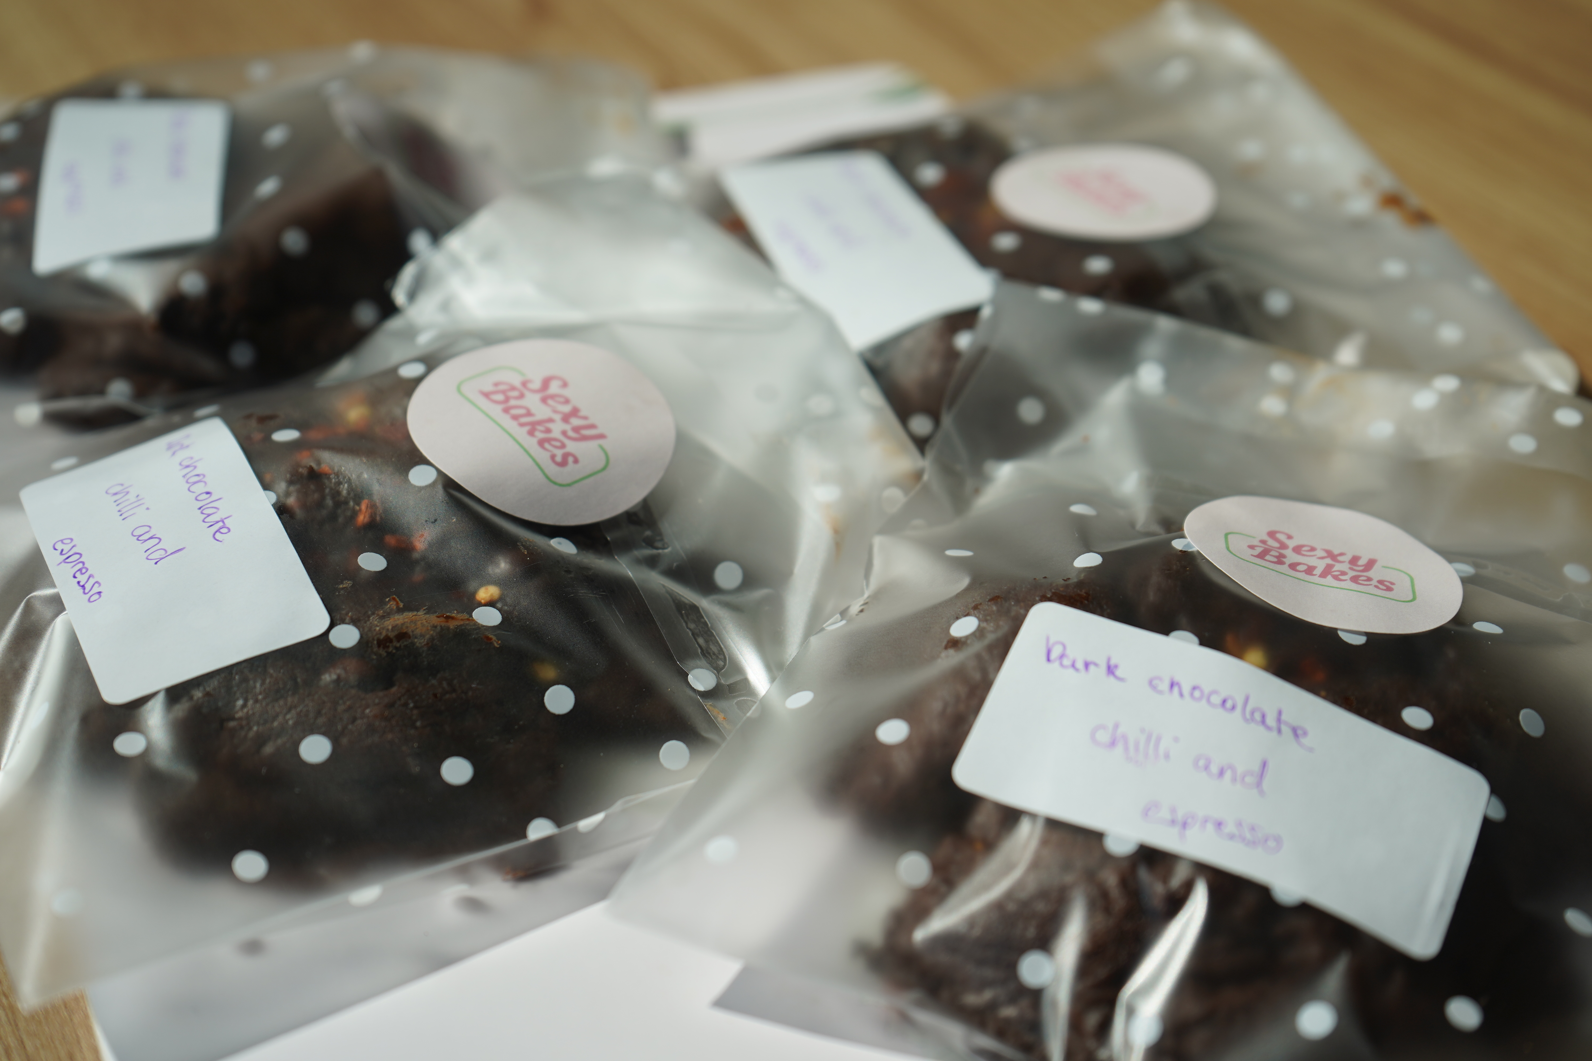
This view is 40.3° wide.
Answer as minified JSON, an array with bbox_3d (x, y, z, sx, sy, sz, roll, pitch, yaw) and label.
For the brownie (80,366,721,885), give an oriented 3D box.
[{"bbox_3d":[-0.060,0.012,0.338,0.085,0.033,0.074,-12,40,-14],"label":"brownie"}]

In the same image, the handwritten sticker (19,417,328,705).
[{"bbox_3d":[-0.093,0.003,0.322,0.033,0.002,0.062,-22,40,-17],"label":"handwritten sticker"}]

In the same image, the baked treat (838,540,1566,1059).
[{"bbox_3d":[0.058,0.039,0.303,0.086,0.033,0.074,12,40,14],"label":"baked treat"}]

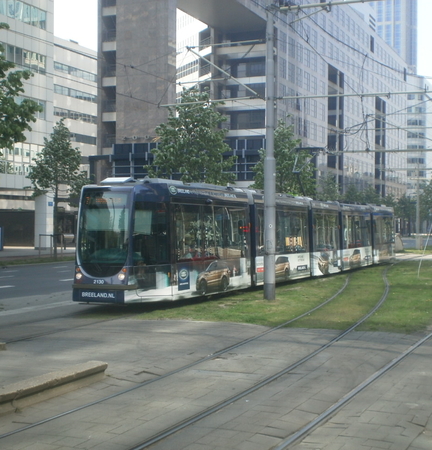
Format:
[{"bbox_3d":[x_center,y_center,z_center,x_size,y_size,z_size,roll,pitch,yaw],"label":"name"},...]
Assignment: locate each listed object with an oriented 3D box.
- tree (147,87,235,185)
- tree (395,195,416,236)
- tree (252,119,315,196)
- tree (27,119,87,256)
[{"bbox_3d":[-1.020,-1.700,29.800,3.650,7.950,3.600,0,0,0],"label":"tree"},{"bbox_3d":[40.000,-1.970,154.000,4.800,8.800,4.700,0,0,0],"label":"tree"},{"bbox_3d":[3.620,-1.710,39.000,3.500,8.000,3.500,0,0,0],"label":"tree"},{"bbox_3d":[-10.700,-2.450,49.200,4.200,9.400,4.100,0,0,0],"label":"tree"}]

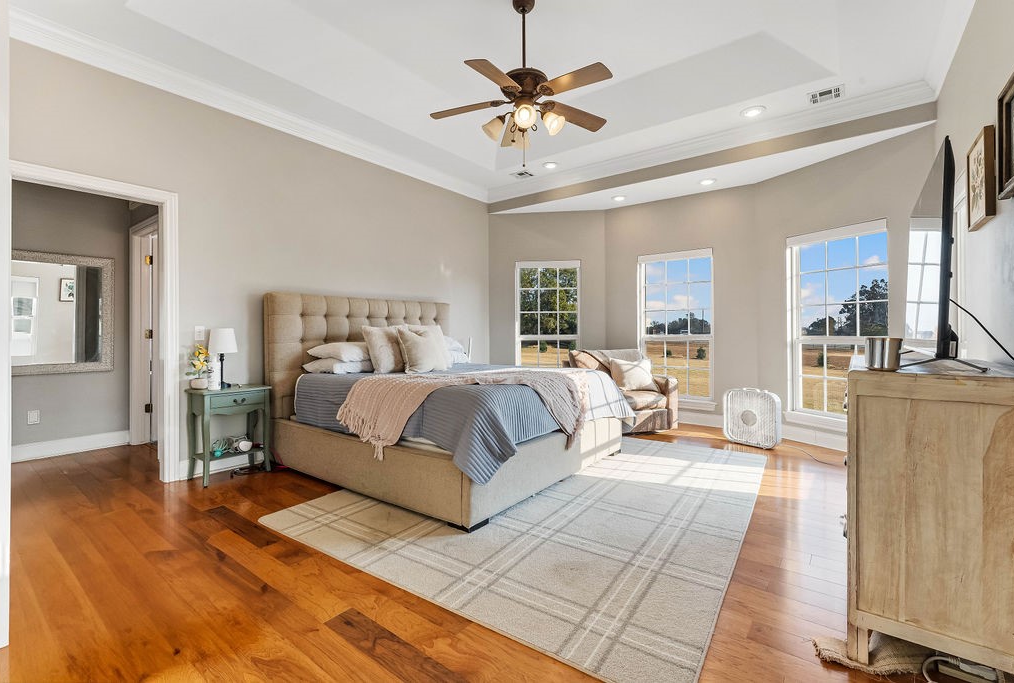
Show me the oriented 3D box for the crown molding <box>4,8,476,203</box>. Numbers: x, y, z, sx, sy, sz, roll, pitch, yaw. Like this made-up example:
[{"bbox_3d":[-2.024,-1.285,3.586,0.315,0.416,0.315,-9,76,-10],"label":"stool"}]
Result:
[{"bbox_3d":[-1.593,-1.935,4.167,0.110,0.130,4.369,1,1,40],"label":"crown molding"}]

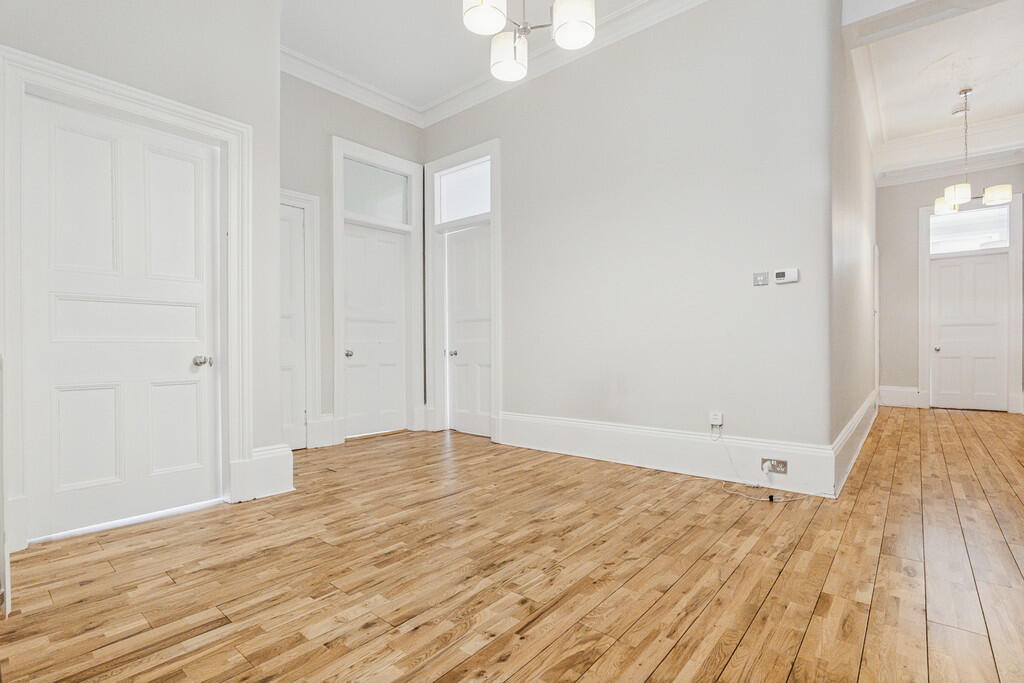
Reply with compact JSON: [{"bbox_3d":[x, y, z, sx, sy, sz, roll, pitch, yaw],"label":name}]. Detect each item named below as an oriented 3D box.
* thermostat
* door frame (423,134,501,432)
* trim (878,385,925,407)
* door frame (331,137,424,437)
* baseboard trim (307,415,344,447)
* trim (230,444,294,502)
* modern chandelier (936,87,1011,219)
[{"bbox_3d":[1.811,-0.426,2.994,0.132,0.088,0.028,0,0,37],"label":"thermostat"},{"bbox_3d":[-0.490,-0.495,4.802,1.080,2.970,0.140,0,0,37],"label":"door frame"},{"bbox_3d":[5.893,0.825,6.863,0.540,0.305,0.045,0,0,37],"label":"trim"},{"bbox_3d":[-1.410,-0.491,4.798,0.140,2.970,1.040,0,0,44],"label":"door frame"},{"bbox_3d":[-1.777,0.843,4.330,0.045,0.300,0.362,0,0,44],"label":"baseboard trim"},{"bbox_3d":[-1.587,0.827,2.889,0.050,0.315,0.369,0,0,42],"label":"trim"},{"bbox_3d":[4.900,-2.065,4.870,0.610,1.220,0.620,0,0,41],"label":"modern chandelier"}]

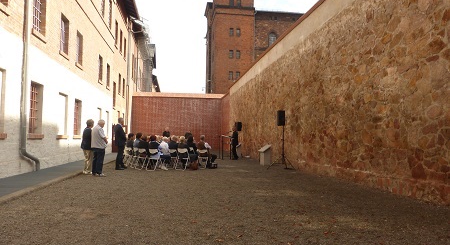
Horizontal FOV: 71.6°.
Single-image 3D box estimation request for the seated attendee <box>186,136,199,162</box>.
[{"bbox_3d":[-1.208,1.129,11.958,0.520,1.250,0.780,-2,-3,32],"label":"seated attendee"}]

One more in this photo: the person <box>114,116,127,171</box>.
[{"bbox_3d":[-3.690,0.772,11.050,0.380,1.820,0.500,2,-4,-42],"label":"person"}]

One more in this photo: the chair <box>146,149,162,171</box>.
[{"bbox_3d":[-2.440,1.287,10.950,0.450,0.790,0.480,-1,-3,27],"label":"chair"}]

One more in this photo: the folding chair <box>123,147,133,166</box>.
[{"bbox_3d":[-3.911,1.370,12.546,0.460,0.790,0.480,-3,-4,42],"label":"folding chair"}]

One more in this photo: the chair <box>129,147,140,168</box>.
[{"bbox_3d":[-3.380,1.337,12.000,0.450,0.790,0.480,-1,-3,27],"label":"chair"}]

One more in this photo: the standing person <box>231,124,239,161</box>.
[{"bbox_3d":[0.537,1.034,16.100,0.380,1.780,0.480,1,-3,-22],"label":"standing person"}]

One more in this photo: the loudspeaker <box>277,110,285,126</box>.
[{"bbox_3d":[2.010,-0.140,11.150,0.290,0.550,0.310,0,-3,10],"label":"loudspeaker"}]

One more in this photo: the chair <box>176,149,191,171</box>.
[{"bbox_3d":[-1.525,1.328,11.347,0.460,0.790,0.480,-2,-4,34],"label":"chair"}]

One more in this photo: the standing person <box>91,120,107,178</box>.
[{"bbox_3d":[-3.740,0.752,9.300,0.520,1.690,0.400,-3,-4,43],"label":"standing person"}]

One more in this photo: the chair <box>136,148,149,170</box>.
[{"bbox_3d":[-3.063,1.338,11.547,0.460,0.790,0.480,-2,-4,38],"label":"chair"}]

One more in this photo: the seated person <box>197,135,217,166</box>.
[{"bbox_3d":[-0.690,1.102,12.000,0.520,1.250,0.800,-2,-3,32],"label":"seated person"}]

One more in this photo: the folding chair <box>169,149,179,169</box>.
[{"bbox_3d":[-1.967,1.349,11.746,0.460,0.790,0.480,-2,-4,36],"label":"folding chair"}]

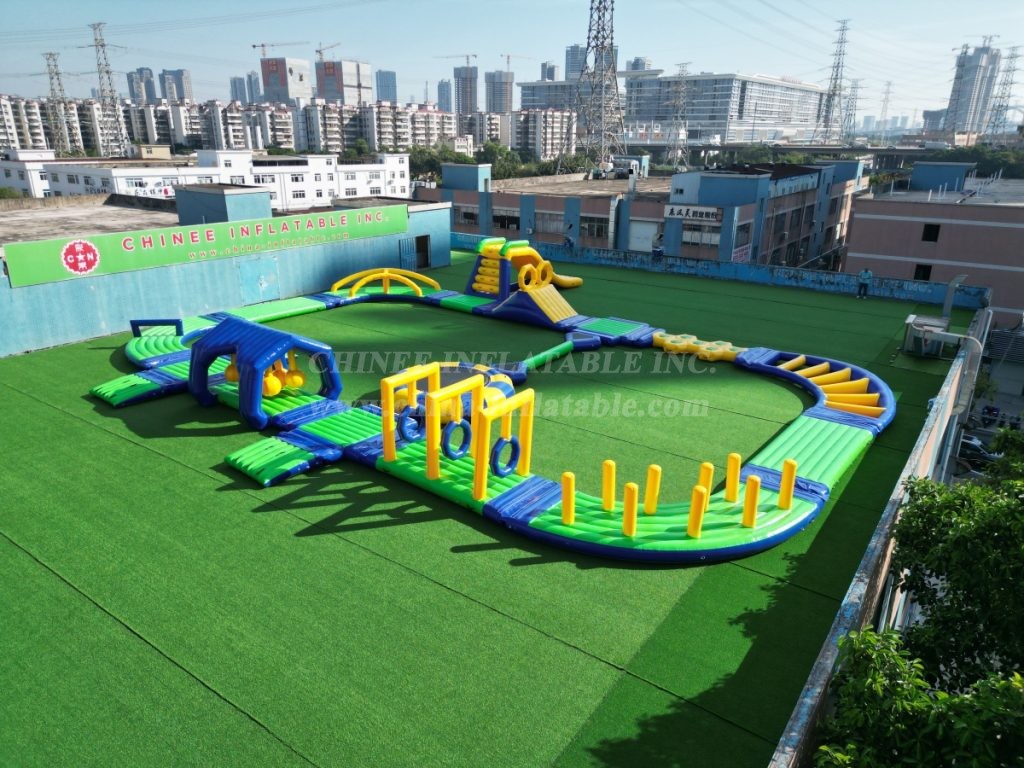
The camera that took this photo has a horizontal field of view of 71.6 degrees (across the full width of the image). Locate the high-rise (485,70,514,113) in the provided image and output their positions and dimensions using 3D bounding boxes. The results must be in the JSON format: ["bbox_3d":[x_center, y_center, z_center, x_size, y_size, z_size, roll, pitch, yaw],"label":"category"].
[{"bbox_3d":[-20.210,-447.320,1148.130,37.000,103.400,24.000,12,23,30],"label":"high-rise"}]

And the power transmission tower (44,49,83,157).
[{"bbox_3d":[-152.490,-90.380,242.090,7.500,40.700,9.000,14,23,35],"label":"power transmission tower"}]

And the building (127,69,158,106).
[{"bbox_3d":[-485.150,-363.210,942.410,26.000,104.300,21.000,0,19,0],"label":"building"}]

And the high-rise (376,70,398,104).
[{"bbox_3d":[-180.630,-399.180,1042.200,27.000,110.700,20.000,3,19,8],"label":"high-rise"}]

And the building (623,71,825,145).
[{"bbox_3d":[180.830,-210.070,568.910,78.500,53.800,222.400,15,25,35],"label":"building"}]

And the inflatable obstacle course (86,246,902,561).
[{"bbox_3d":[-0.273,-2.610,27.655,27.740,2.850,25.620,14,23,34],"label":"inflatable obstacle course"}]

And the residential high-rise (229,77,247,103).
[{"bbox_3d":[-499.610,-504.320,1298.960,26.000,102.400,20.000,-7,21,-19],"label":"residential high-rise"}]

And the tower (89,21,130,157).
[{"bbox_3d":[-139.210,-97.610,247.390,8.500,51.000,10.000,14,23,35],"label":"tower"}]

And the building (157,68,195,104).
[{"bbox_3d":[-447.430,-368.310,958.940,31.000,103.600,21.000,0,19,0],"label":"building"}]

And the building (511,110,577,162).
[{"bbox_3d":[18.520,-139.930,406.040,20.700,30.900,34.100,16,25,37],"label":"building"}]

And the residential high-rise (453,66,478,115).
[{"bbox_3d":[-64.940,-391.570,1015.850,28.000,114.900,22.000,6,20,17],"label":"residential high-rise"}]

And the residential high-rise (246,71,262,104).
[{"bbox_3d":[-447.120,-484.160,1235.600,22.000,108.200,19.000,-6,21,-18],"label":"residential high-rise"}]

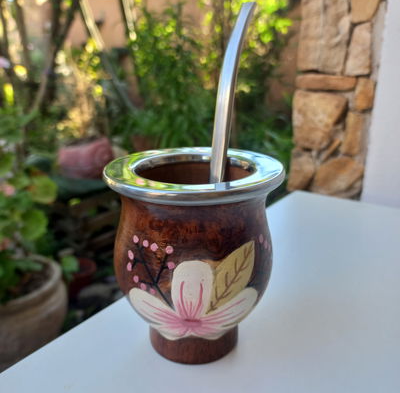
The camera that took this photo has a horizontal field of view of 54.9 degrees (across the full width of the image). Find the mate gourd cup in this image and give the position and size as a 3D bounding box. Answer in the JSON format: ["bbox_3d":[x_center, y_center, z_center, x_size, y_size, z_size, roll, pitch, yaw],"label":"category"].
[{"bbox_3d":[-0.003,0.032,0.206,0.088,0.098,0.088,0,18,0],"label":"mate gourd cup"}]

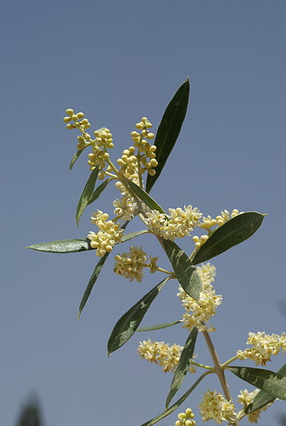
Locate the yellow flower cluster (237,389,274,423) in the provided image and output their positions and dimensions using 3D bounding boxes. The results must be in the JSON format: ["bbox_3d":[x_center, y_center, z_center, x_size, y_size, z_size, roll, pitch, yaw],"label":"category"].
[{"bbox_3d":[0.056,0.097,0.447,0.019,0.017,0.018,0,-18,0],"label":"yellow flower cluster"}]

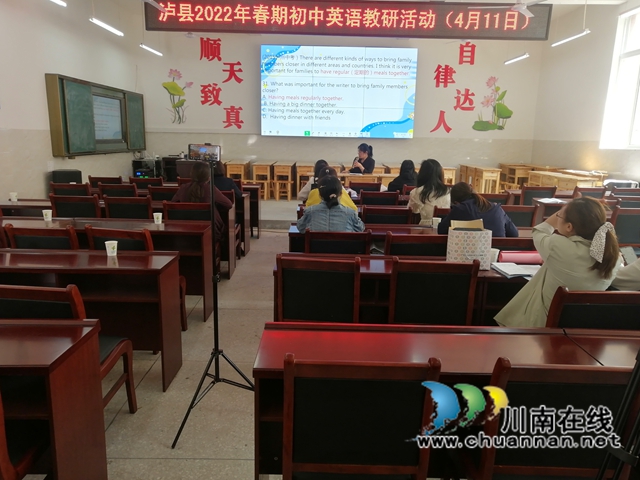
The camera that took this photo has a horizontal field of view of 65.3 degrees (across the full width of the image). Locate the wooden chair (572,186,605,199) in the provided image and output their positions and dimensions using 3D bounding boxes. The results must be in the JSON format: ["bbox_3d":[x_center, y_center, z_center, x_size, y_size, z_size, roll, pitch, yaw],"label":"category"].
[{"bbox_3d":[3.701,-0.346,7.193,0.473,0.896,0.581,0,12,-6],"label":"wooden chair"}]

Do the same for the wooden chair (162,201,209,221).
[{"bbox_3d":[-1.174,0.045,4.773,0.473,0.896,0.581,2,12,2],"label":"wooden chair"}]

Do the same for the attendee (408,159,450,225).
[{"bbox_3d":[1.114,-0.174,5.342,0.500,1.340,0.720,1,11,-3],"label":"attendee"}]

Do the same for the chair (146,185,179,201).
[{"bbox_3d":[-1.718,-0.225,6.001,0.473,0.896,0.581,2,12,2],"label":"chair"}]

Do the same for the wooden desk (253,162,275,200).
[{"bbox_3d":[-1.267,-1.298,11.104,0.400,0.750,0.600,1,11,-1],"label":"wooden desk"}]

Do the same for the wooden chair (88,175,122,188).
[{"bbox_3d":[-2.968,-0.476,7.243,0.450,0.900,0.550,1,11,-1],"label":"wooden chair"}]

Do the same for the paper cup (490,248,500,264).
[{"bbox_3d":[1.088,0.093,3.122,0.077,0.086,0.077,1,12,0],"label":"paper cup"}]

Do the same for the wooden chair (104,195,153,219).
[{"bbox_3d":[-1.862,-0.030,5.168,0.450,0.900,0.550,1,11,-1],"label":"wooden chair"}]

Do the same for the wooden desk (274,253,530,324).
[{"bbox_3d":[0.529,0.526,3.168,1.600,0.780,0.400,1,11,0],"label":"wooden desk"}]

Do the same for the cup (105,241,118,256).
[{"bbox_3d":[-1.294,0.046,3.100,0.077,0.086,0.077,1,12,0],"label":"cup"}]

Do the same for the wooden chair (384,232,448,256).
[{"bbox_3d":[0.664,0.335,3.596,0.473,0.896,0.581,2,12,2],"label":"wooden chair"}]

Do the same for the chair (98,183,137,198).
[{"bbox_3d":[-2.364,-0.279,6.188,0.473,0.896,0.581,2,12,2],"label":"chair"}]

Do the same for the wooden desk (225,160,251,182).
[{"bbox_3d":[-1.788,-1.325,10.984,0.394,0.729,1.182,1,12,-1],"label":"wooden desk"}]

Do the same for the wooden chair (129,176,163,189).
[{"bbox_3d":[-2.377,-0.467,7.071,0.450,0.890,0.510,1,12,0],"label":"wooden chair"}]

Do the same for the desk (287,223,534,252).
[{"bbox_3d":[0.944,0.293,4.230,2.400,0.765,0.400,1,11,-1],"label":"desk"}]

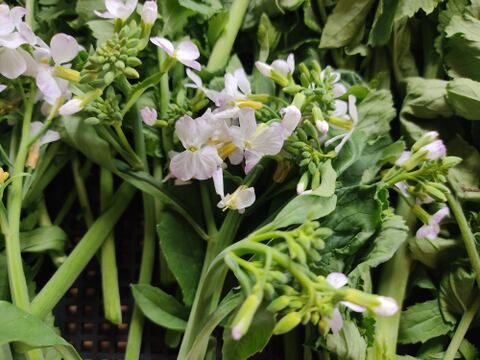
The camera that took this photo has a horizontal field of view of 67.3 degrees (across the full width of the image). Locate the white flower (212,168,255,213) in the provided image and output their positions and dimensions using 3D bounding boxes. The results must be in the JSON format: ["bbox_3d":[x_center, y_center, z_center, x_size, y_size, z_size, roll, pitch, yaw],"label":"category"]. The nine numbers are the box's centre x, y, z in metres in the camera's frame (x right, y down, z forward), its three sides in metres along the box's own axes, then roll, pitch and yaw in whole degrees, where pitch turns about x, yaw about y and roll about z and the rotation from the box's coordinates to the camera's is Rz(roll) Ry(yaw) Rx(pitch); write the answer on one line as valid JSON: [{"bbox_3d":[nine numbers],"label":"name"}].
[{"bbox_3d":[-0.004,0.006,0.197,0.022,0.021,0.018,57,47,-16],"label":"white flower"}]

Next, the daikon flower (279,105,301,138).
[{"bbox_3d":[0.026,-0.031,0.190,0.011,0.011,0.018,19,69,8],"label":"daikon flower"}]

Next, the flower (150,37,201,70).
[{"bbox_3d":[-0.037,-0.072,0.205,0.028,0.020,0.020,10,52,-15],"label":"flower"}]

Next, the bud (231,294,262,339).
[{"bbox_3d":[0.003,0.065,0.170,0.008,0.008,0.023,27,81,0],"label":"bud"}]

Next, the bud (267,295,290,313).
[{"bbox_3d":[0.018,0.058,0.170,0.011,0.006,0.006,-31,90,-9],"label":"bud"}]

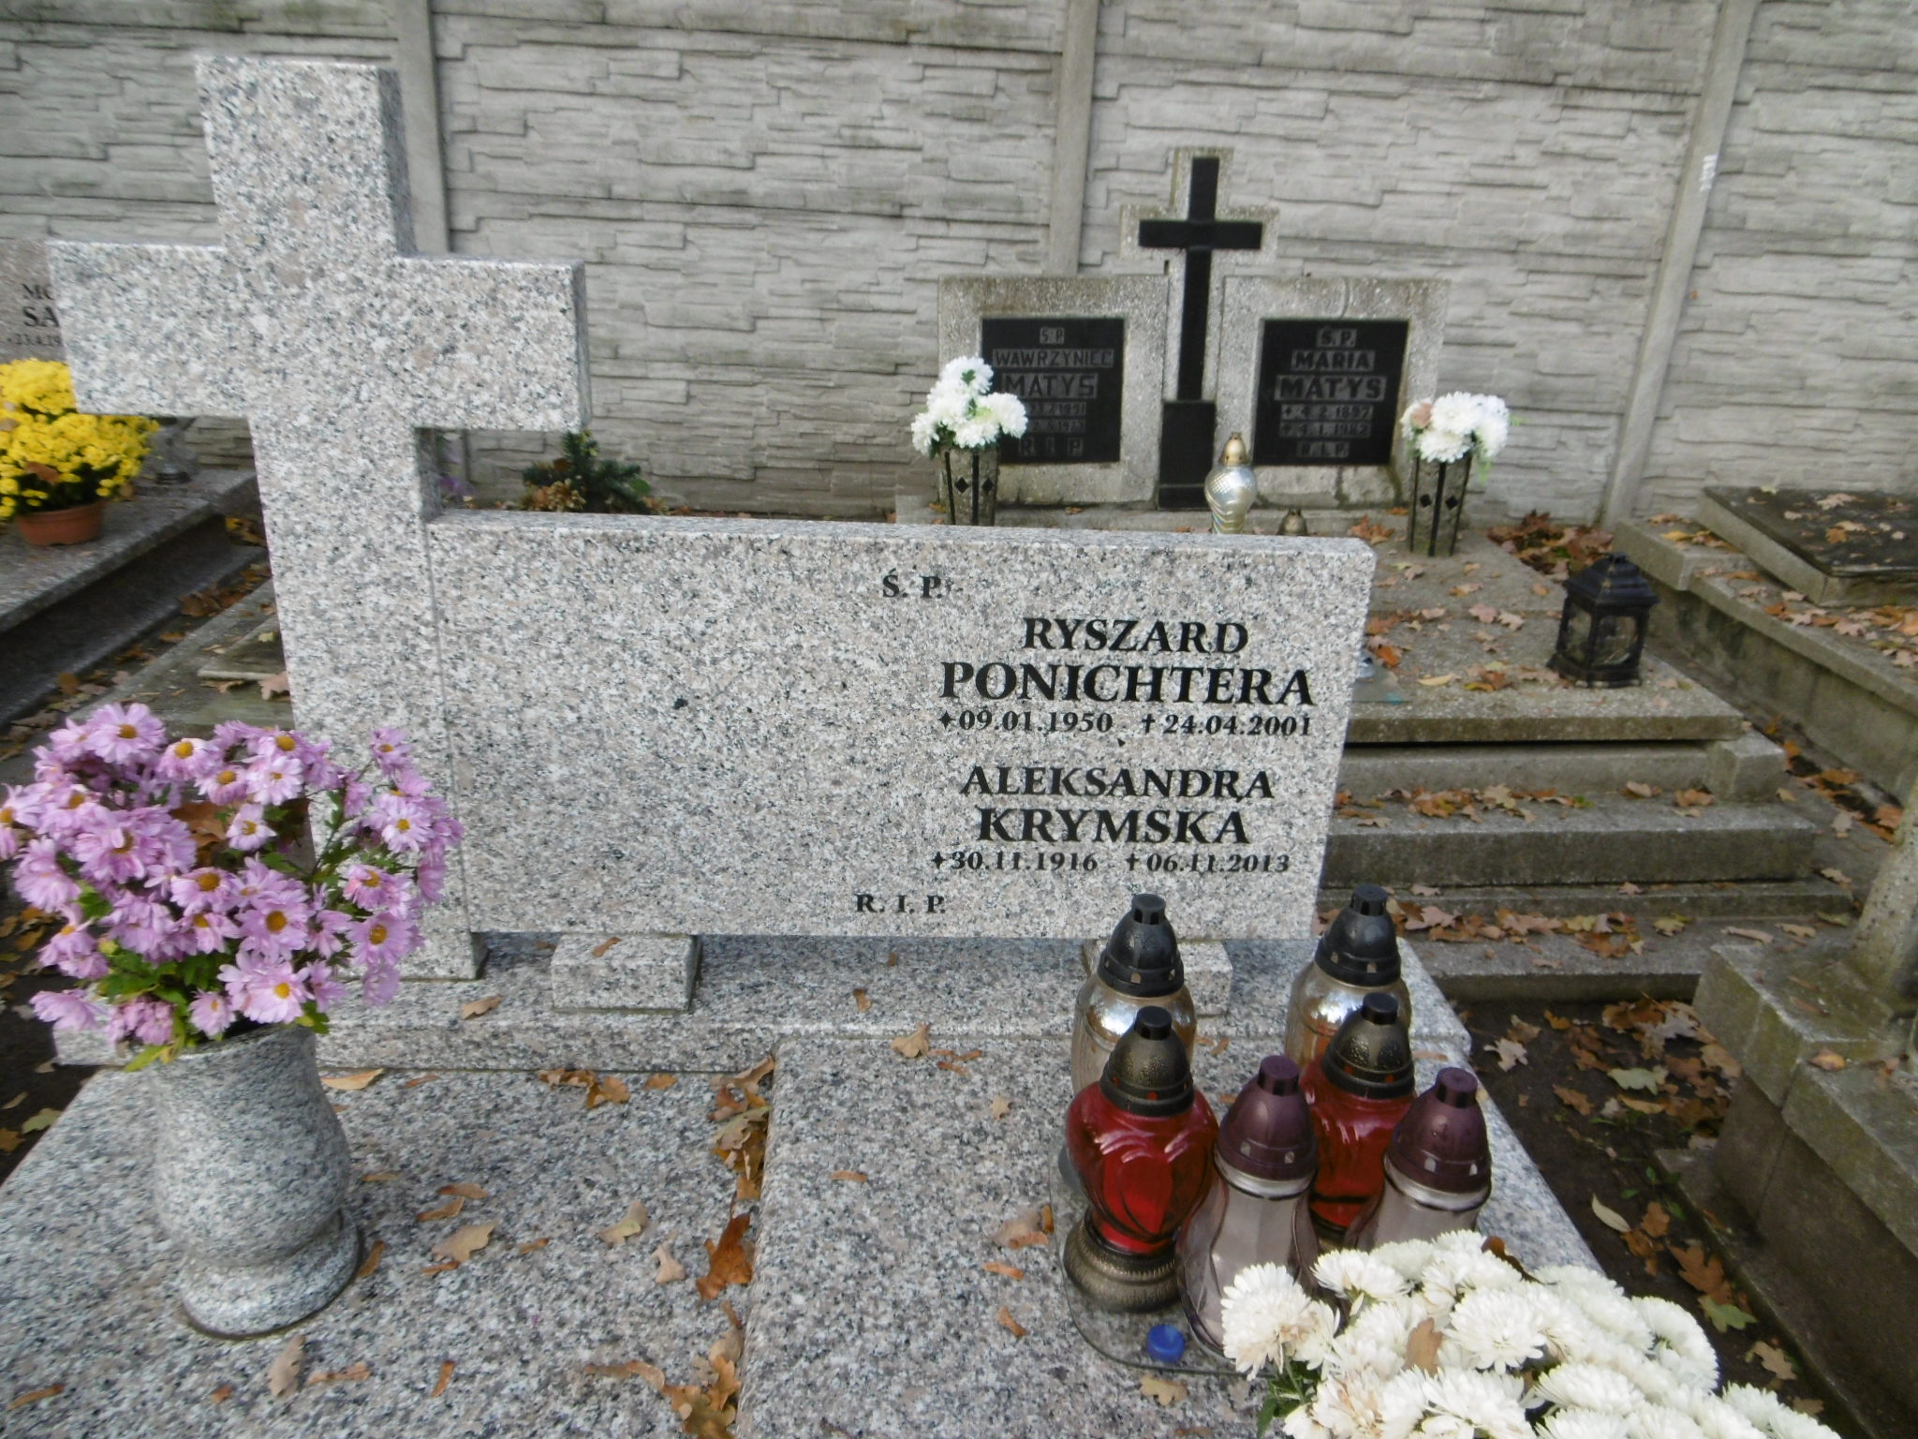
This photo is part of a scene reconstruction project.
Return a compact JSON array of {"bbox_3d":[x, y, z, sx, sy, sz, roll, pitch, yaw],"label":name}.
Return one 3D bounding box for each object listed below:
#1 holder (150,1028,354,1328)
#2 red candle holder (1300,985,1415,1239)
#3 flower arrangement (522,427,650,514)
[{"bbox_3d":[-0.609,0.399,1.155,0.153,0.212,0.153,2,22,-2],"label":"holder"},{"bbox_3d":[0.406,0.416,1.356,0.148,0.307,0.130,1,19,-3],"label":"red candle holder"},{"bbox_3d":[-1.166,-0.751,4.141,0.420,0.320,0.360,2,20,-2],"label":"flower arrangement"}]

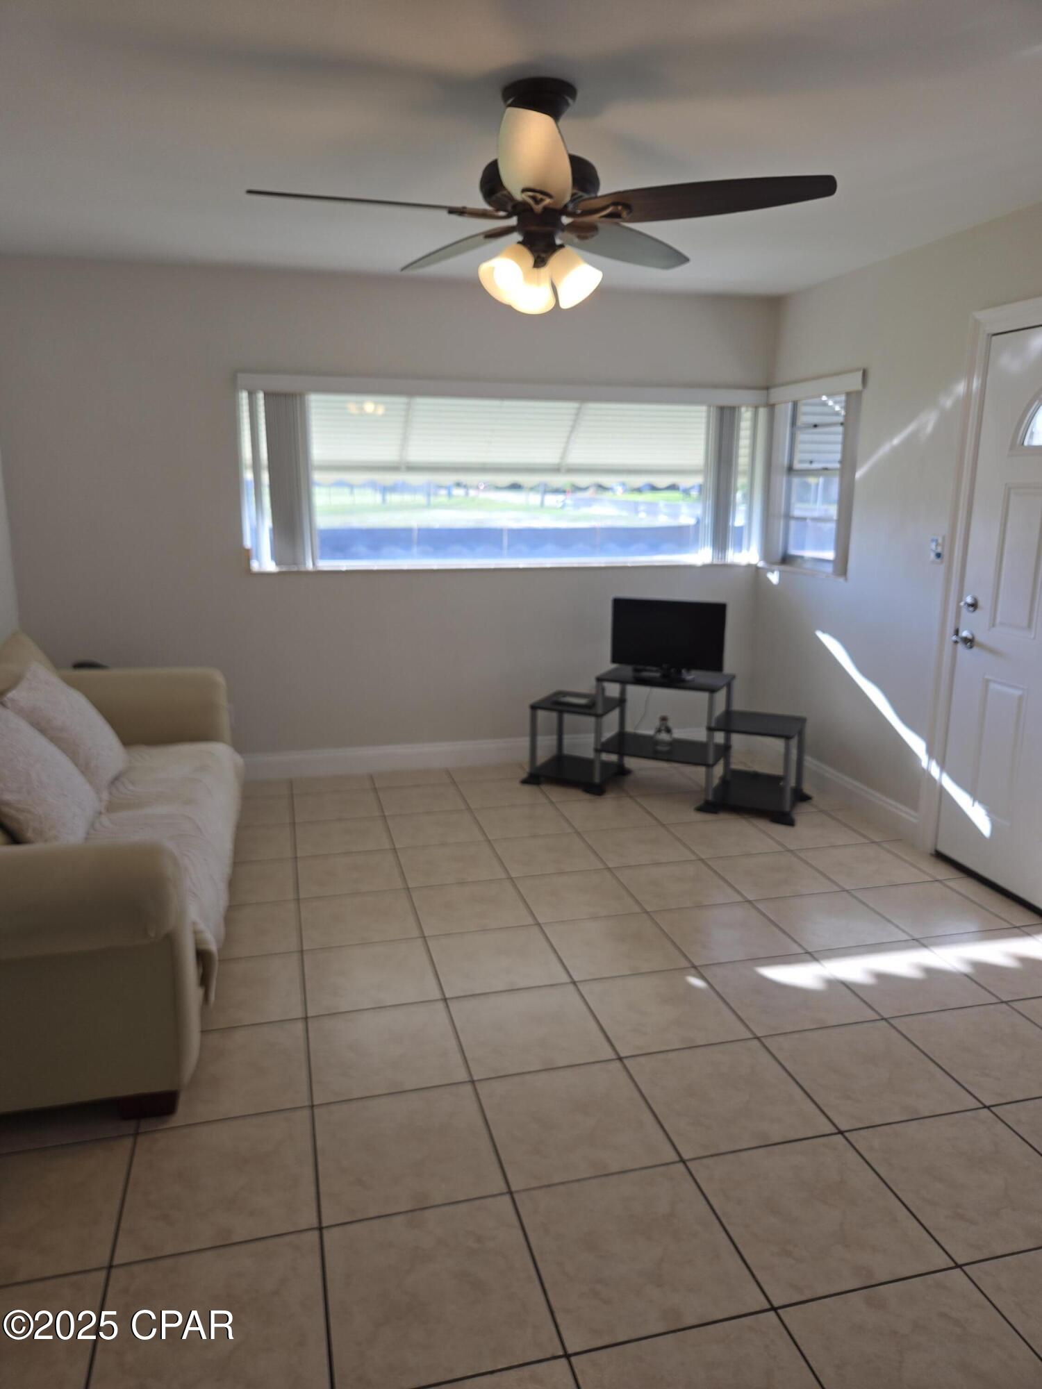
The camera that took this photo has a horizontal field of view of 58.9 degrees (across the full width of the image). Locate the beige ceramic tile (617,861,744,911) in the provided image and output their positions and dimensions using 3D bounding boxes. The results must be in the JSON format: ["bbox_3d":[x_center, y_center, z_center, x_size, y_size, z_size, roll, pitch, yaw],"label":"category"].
[{"bbox_3d":[0.598,0.730,3.528,0.390,0.010,0.390,-3,13,-14],"label":"beige ceramic tile"}]

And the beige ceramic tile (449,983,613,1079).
[{"bbox_3d":[0.023,0.937,2.588,0.397,0.012,0.397,-3,13,-14],"label":"beige ceramic tile"}]

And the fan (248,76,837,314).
[{"bbox_3d":[0.049,-1.289,2.452,1.460,0.550,1.430,0,13,1],"label":"fan"}]

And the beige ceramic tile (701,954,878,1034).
[{"bbox_3d":[0.798,0.901,2.785,0.397,0.012,0.397,-3,13,-14],"label":"beige ceramic tile"}]

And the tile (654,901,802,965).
[{"bbox_3d":[0.698,0.817,3.163,0.397,0.012,0.397,-3,13,-14],"label":"tile"}]

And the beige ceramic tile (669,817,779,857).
[{"bbox_3d":[0.885,0.628,4.001,0.390,0.010,0.390,-3,13,-14],"label":"beige ceramic tile"}]

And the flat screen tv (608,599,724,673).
[{"bbox_3d":[0.719,-0.270,4.507,0.555,0.375,0.130,6,14,22],"label":"flat screen tv"}]

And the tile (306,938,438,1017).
[{"bbox_3d":[-0.464,0.869,2.857,0.390,0.010,0.390,-3,13,-14],"label":"tile"}]

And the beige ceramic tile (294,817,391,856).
[{"bbox_3d":[-0.769,0.624,4.027,0.396,0.010,0.396,-3,13,-14],"label":"beige ceramic tile"}]

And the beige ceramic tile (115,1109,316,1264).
[{"bbox_3d":[-0.652,1.058,2.014,0.397,0.012,0.397,-3,13,-14],"label":"beige ceramic tile"}]

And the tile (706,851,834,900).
[{"bbox_3d":[0.986,0.715,3.639,0.397,0.012,0.397,-3,13,-14],"label":"tile"}]

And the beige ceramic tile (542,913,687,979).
[{"bbox_3d":[0.311,0.835,3.065,0.397,0.012,0.397,-3,13,-14],"label":"beige ceramic tile"}]

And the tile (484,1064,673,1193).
[{"bbox_3d":[0.123,1.021,2.210,0.397,0.012,0.397,-3,13,-14],"label":"tile"}]

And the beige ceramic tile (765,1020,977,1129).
[{"bbox_3d":[0.901,0.987,2.423,0.396,0.010,0.396,-3,13,-14],"label":"beige ceramic tile"}]

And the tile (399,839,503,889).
[{"bbox_3d":[-0.279,0.688,3.746,0.396,0.010,0.396,-3,13,-14],"label":"tile"}]

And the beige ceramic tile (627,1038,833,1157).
[{"bbox_3d":[0.512,1.007,2.325,0.396,0.010,0.396,-3,13,-14],"label":"beige ceramic tile"}]

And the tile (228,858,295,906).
[{"bbox_3d":[-1.050,0.721,3.527,0.397,0.012,0.397,-3,13,-14],"label":"tile"}]

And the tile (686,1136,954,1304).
[{"bbox_3d":[0.613,1.092,1.945,0.396,0.010,0.396,-3,13,-14],"label":"tile"}]

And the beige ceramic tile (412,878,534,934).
[{"bbox_3d":[-0.178,0.773,3.366,0.396,0.010,0.396,-3,13,-14],"label":"beige ceramic tile"}]

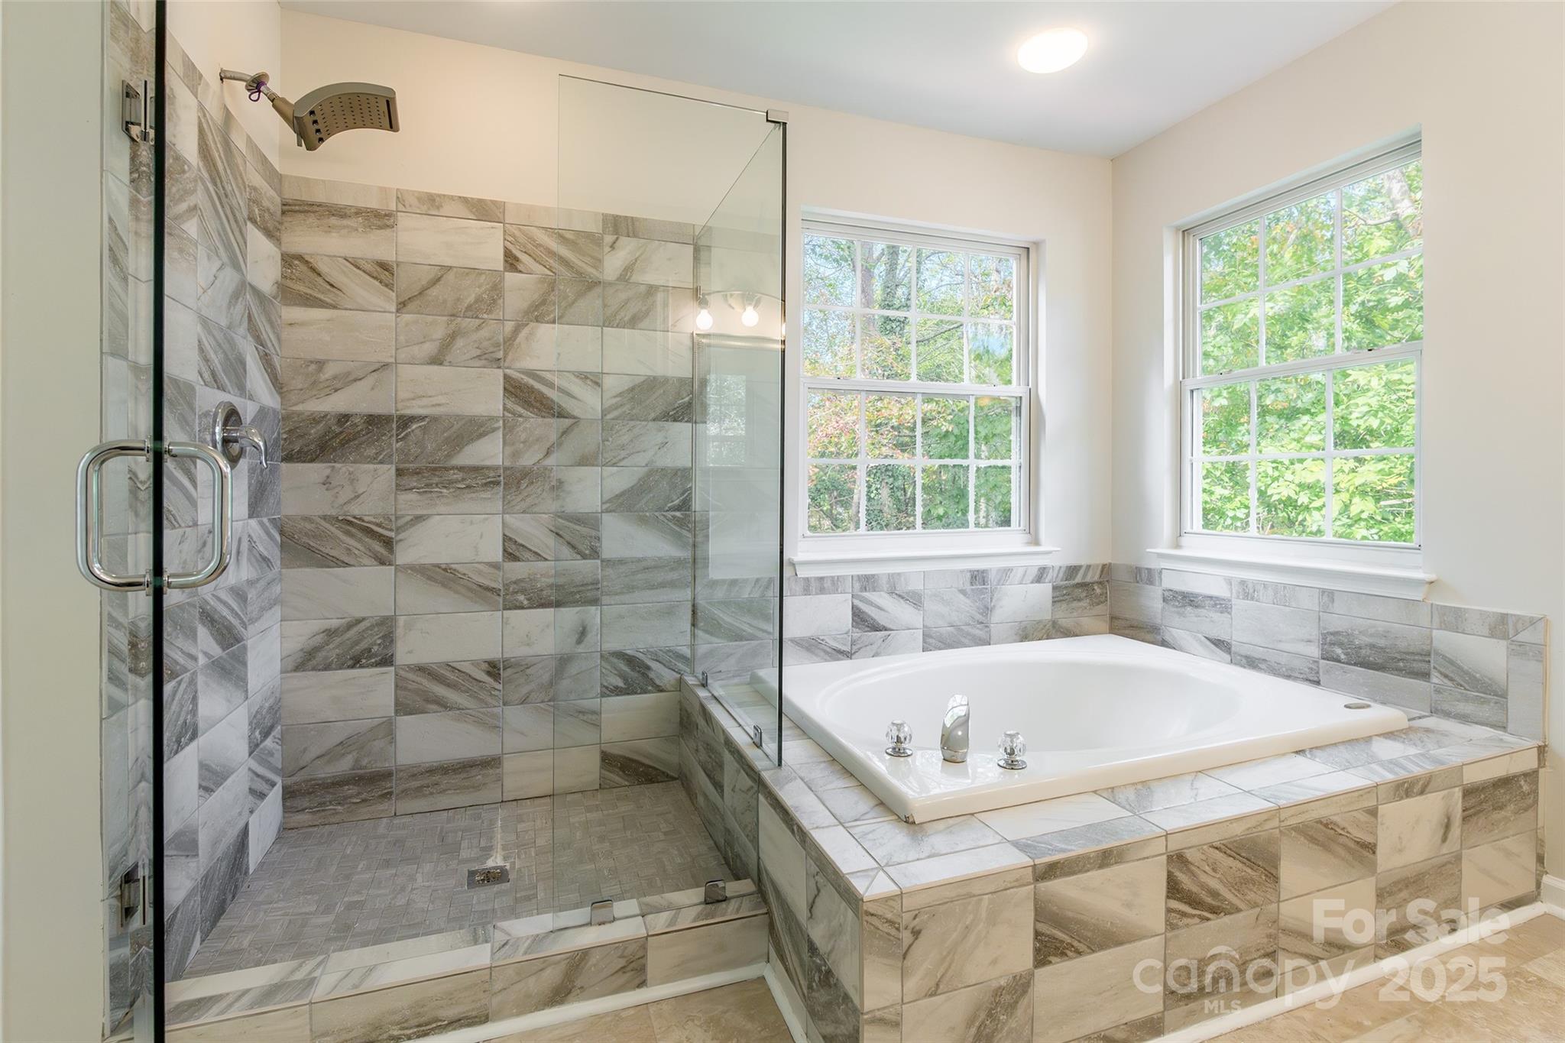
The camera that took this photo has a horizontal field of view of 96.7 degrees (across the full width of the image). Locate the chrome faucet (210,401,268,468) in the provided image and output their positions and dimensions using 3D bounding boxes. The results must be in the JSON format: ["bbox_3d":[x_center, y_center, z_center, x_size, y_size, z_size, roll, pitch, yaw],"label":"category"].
[{"bbox_3d":[-1.296,-0.204,1.677,0.090,0.165,0.165,0,1,-19],"label":"chrome faucet"}]

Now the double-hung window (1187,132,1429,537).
[{"bbox_3d":[1.738,-0.520,2.362,0.090,1.200,0.850,0,1,-19],"label":"double-hung window"}]

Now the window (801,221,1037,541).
[{"bbox_3d":[0.545,-0.537,2.805,1.050,1.220,0.090,0,1,-19],"label":"window"}]

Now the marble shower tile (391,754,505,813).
[{"bbox_3d":[-1.041,0.828,2.184,0.303,0.152,0.010,0,1,-19],"label":"marble shower tile"}]

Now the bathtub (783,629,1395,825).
[{"bbox_3d":[0.788,0.715,2.118,1.560,0.450,1.180,0,1,-19],"label":"bathtub"}]

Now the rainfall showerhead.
[{"bbox_3d":[-1.157,-1.002,1.715,0.370,0.145,0.165,0,1,-19],"label":"rainfall showerhead"}]

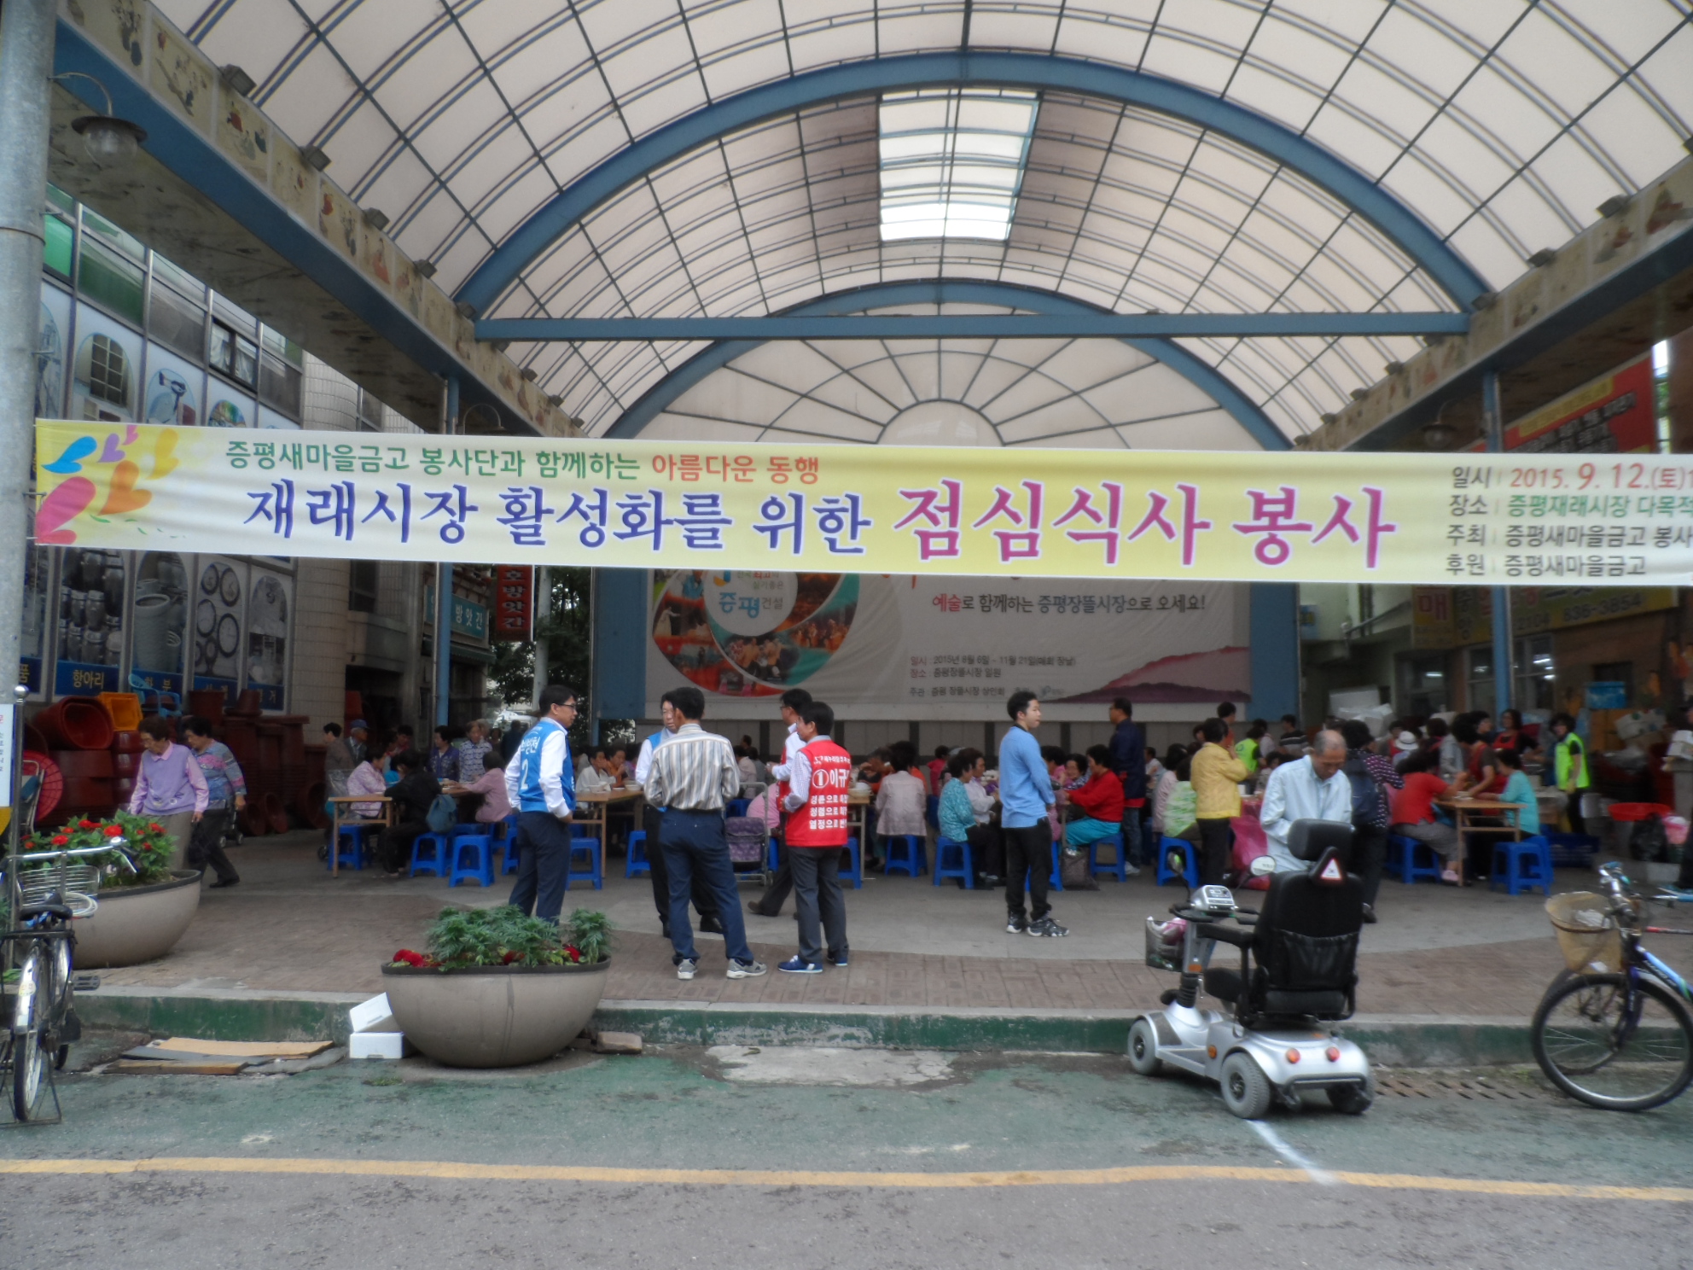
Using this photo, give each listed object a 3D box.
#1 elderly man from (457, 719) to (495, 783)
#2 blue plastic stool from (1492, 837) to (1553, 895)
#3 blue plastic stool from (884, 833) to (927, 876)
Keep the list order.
[{"bbox_3d":[-4.111,1.707,12.940,0.450,1.530,0.300,-1,-5,18],"label":"elderly man"},{"bbox_3d":[6.050,2.078,10.475,0.370,0.455,0.370,0,-5,0],"label":"blue plastic stool"},{"bbox_3d":[0.593,2.186,11.828,0.370,0.455,0.370,-1,-5,11],"label":"blue plastic stool"}]

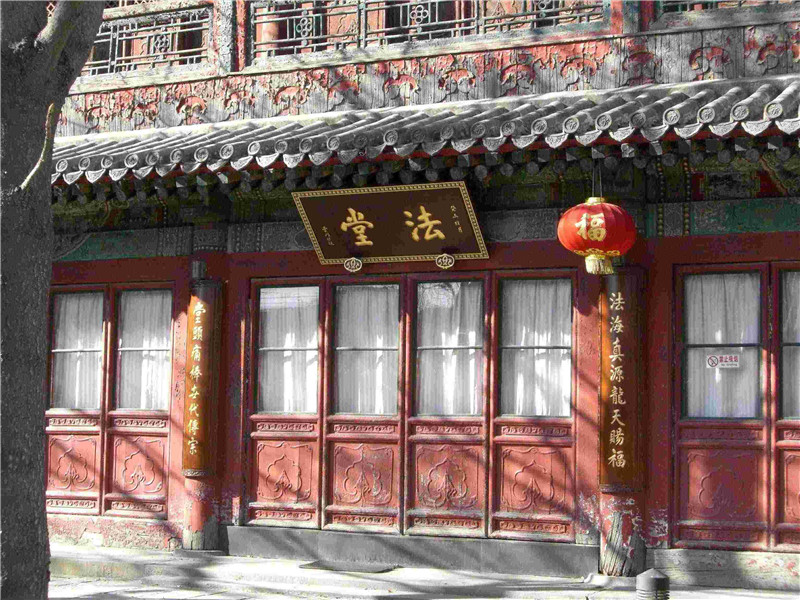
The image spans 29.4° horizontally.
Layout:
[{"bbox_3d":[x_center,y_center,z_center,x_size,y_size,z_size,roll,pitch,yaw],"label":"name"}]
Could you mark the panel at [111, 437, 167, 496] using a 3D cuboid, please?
[{"bbox_3d":[-2.560,1.618,14.914,0.677,0.603,0.050,-1,-5,27],"label":"panel"}]

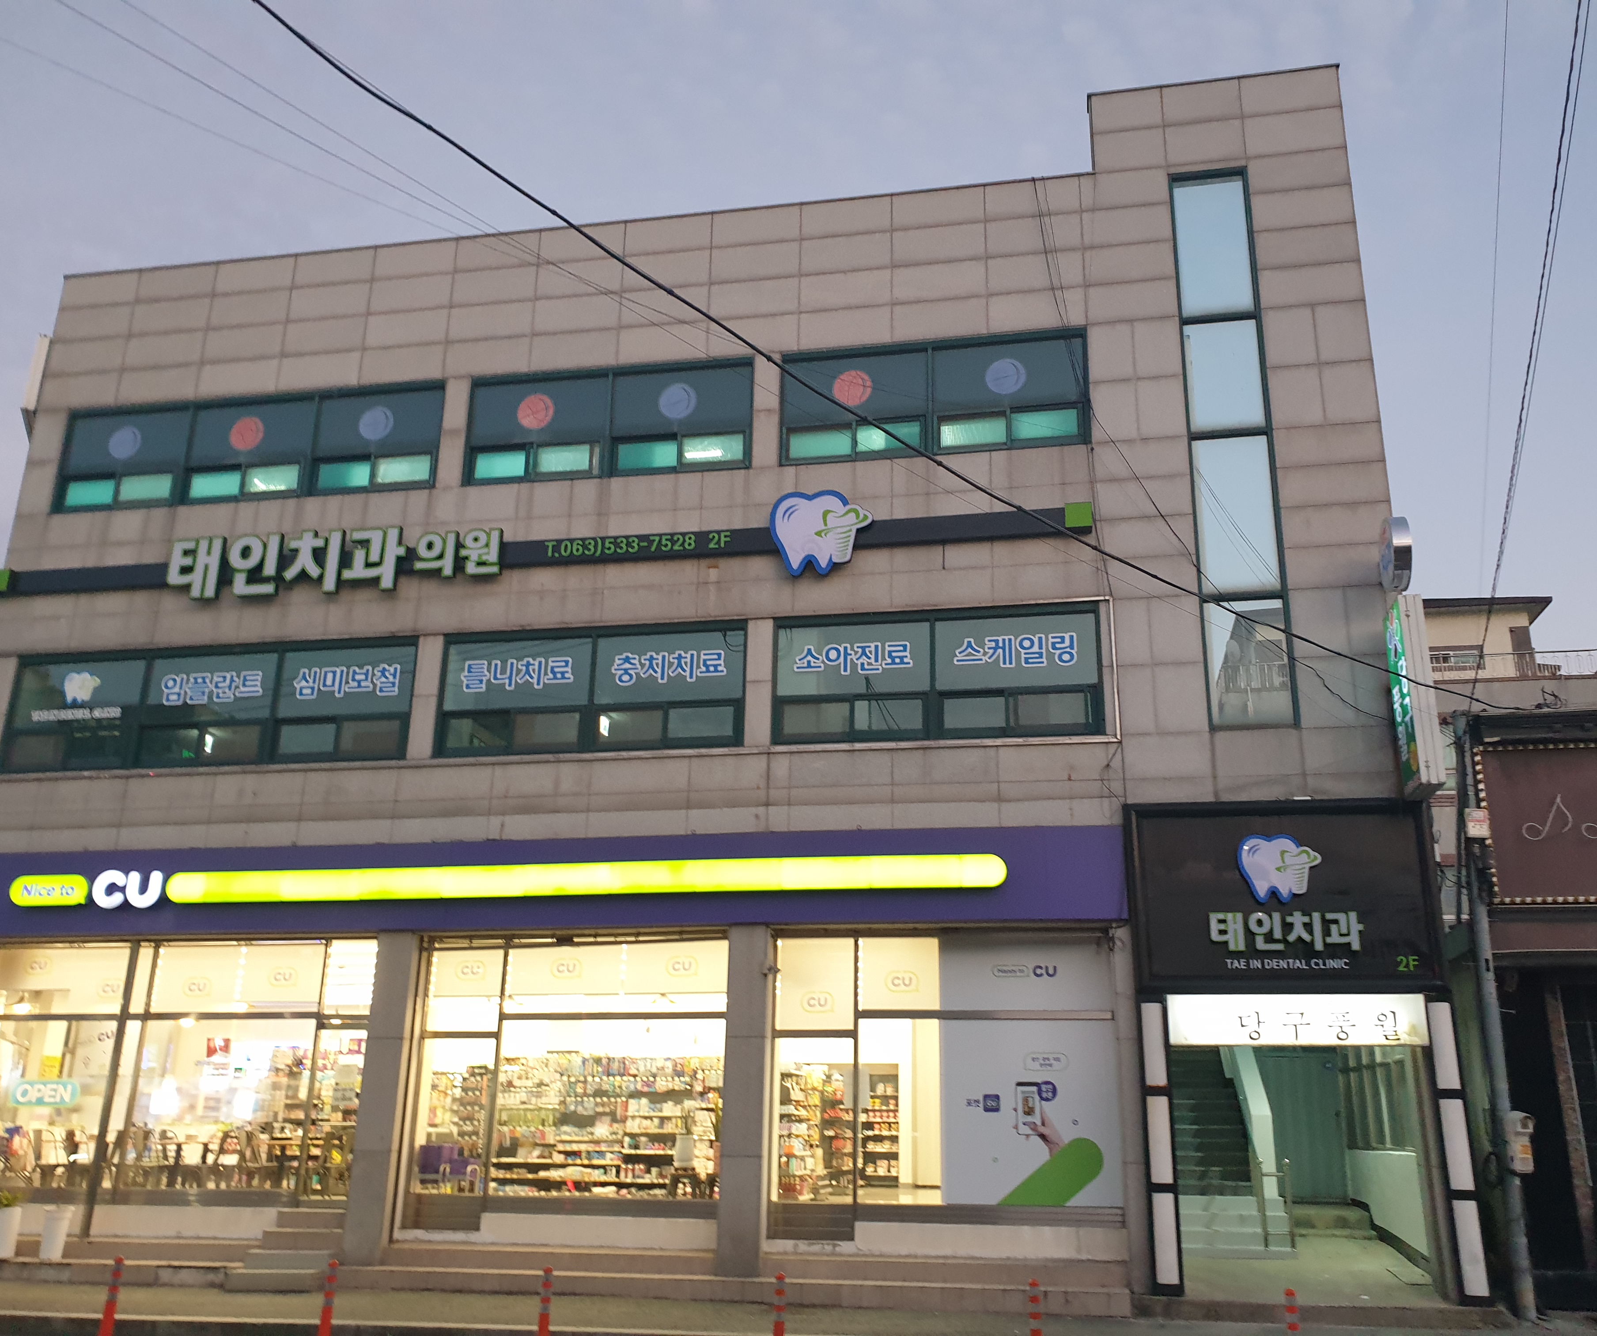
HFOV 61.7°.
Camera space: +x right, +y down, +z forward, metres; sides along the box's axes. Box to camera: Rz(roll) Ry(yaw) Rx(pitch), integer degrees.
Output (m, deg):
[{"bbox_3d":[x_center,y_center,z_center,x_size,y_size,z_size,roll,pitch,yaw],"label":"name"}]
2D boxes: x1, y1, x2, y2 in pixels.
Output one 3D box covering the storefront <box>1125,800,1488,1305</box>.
[{"bbox_3d":[4.751,3.559,12.854,2.867,4.533,0.400,-2,-18,10],"label":"storefront"}]

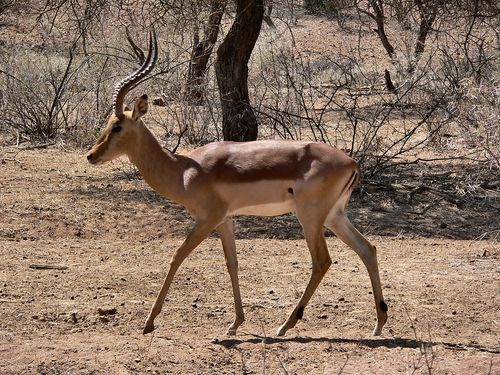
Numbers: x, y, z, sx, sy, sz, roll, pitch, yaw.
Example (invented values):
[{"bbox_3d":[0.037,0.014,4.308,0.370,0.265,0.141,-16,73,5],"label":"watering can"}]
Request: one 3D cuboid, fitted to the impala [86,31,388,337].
[{"bbox_3d":[-0.056,-0.018,12.600,1.360,1.390,0.360,1,5,6],"label":"impala"}]

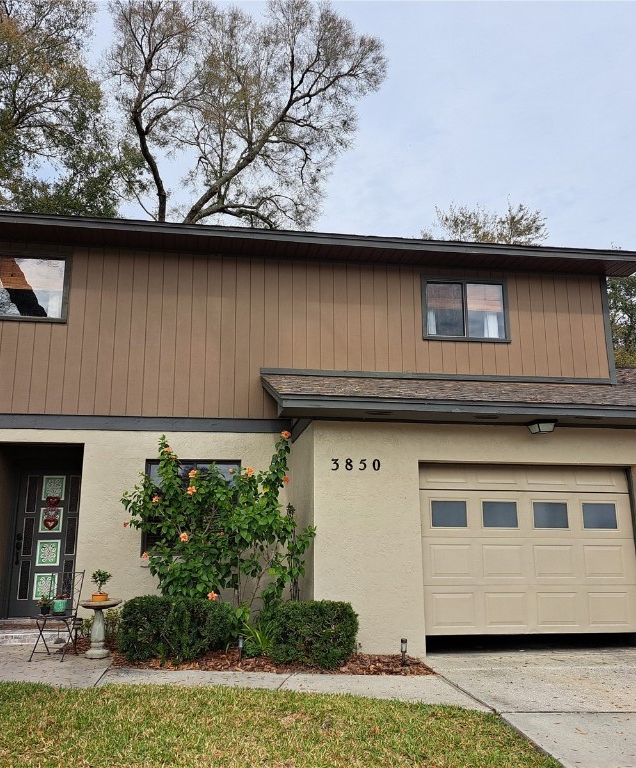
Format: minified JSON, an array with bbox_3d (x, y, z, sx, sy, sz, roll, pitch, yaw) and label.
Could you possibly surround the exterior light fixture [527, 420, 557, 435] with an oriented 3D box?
[{"bbox_3d":[2.601,0.503,8.232,0.270,0.130,0.280,2,-13,-9],"label":"exterior light fixture"}]

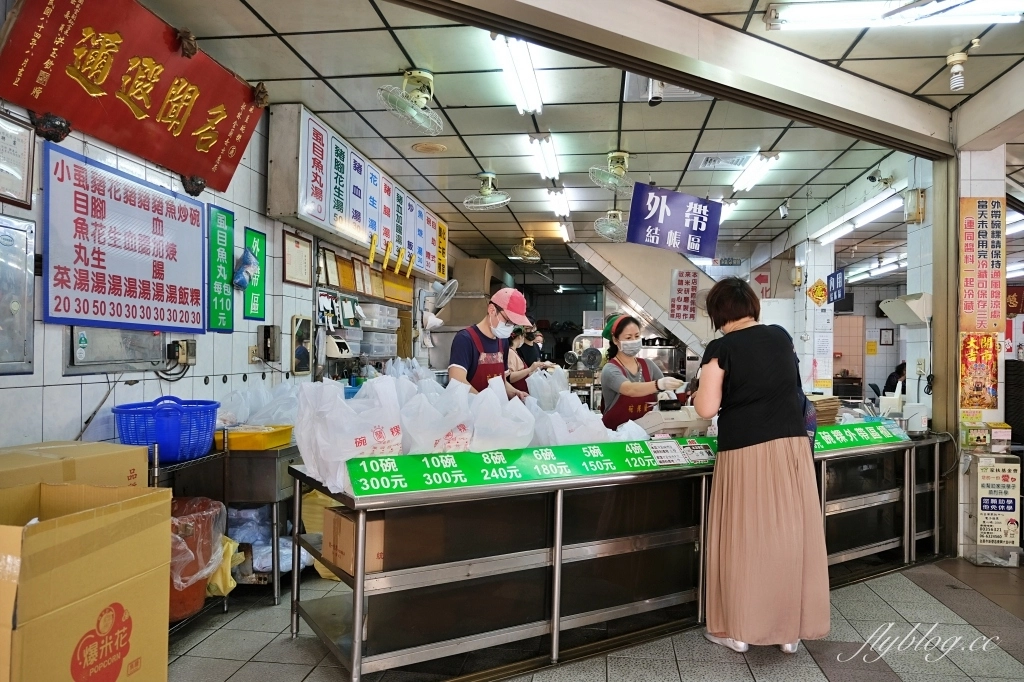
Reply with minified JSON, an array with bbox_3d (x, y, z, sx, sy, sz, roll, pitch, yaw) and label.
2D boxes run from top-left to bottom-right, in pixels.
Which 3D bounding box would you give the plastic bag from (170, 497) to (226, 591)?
[{"bbox_3d":[-1.590,0.951,3.286,0.410,0.400,0.410,1,-1,8],"label":"plastic bag"}]

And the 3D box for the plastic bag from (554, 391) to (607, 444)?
[{"bbox_3d":[0.345,0.421,3.440,0.280,0.340,0.240,1,-1,-24],"label":"plastic bag"}]

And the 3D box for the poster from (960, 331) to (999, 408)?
[{"bbox_3d":[3.178,0.204,4.640,0.241,0.510,0.010,1,-1,8],"label":"poster"}]

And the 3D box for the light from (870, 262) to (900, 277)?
[{"bbox_3d":[6.369,-1.200,11.614,0.150,0.085,1.200,1,-1,8],"label":"light"}]

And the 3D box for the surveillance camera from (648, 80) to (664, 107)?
[{"bbox_3d":[0.849,-1.474,4.024,0.085,0.220,0.085,1,-23,7],"label":"surveillance camera"}]

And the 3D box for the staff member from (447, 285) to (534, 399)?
[{"bbox_3d":[-0.140,0.551,3.900,0.520,1.680,0.450,2,-1,-37],"label":"staff member"}]

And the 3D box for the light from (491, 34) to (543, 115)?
[{"bbox_3d":[0.048,-1.617,4.155,0.178,0.075,1.200,1,-1,8],"label":"light"}]

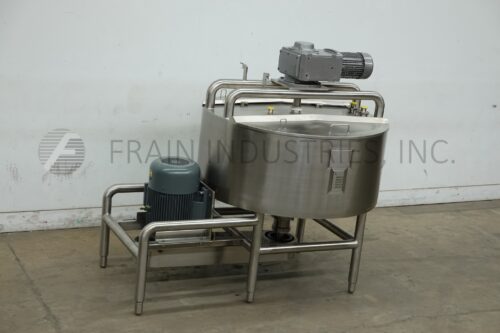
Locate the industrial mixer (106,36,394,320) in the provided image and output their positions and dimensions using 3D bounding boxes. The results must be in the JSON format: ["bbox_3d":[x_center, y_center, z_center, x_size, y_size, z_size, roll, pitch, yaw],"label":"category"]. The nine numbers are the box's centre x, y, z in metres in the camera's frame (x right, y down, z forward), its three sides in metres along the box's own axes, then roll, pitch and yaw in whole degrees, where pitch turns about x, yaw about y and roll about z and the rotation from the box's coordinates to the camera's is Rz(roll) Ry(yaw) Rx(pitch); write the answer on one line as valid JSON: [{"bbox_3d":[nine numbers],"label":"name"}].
[{"bbox_3d":[0.037,-0.024,6.784,2.162,1.976,1.500,-1,16,-26],"label":"industrial mixer"}]

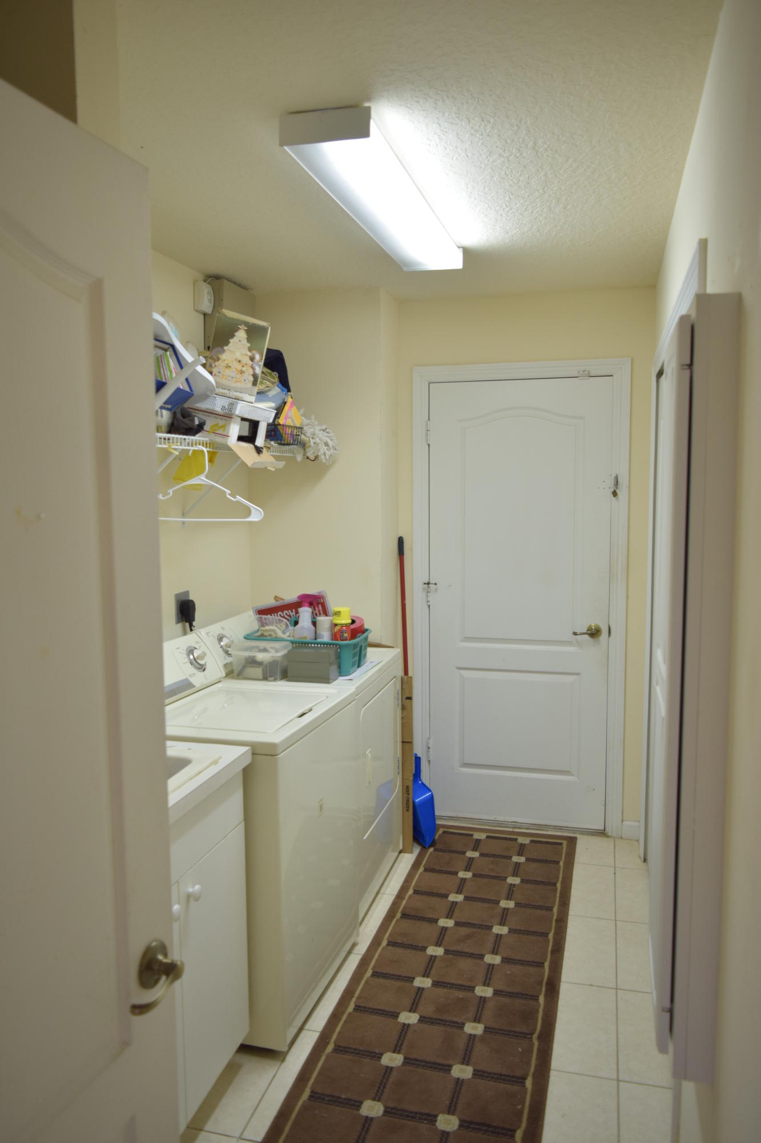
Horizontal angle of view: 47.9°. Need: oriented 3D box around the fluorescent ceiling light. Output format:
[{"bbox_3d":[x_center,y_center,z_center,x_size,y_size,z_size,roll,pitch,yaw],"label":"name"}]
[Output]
[{"bbox_3d":[0.030,-1.057,2.502,0.215,0.070,1.210,1,6,15],"label":"fluorescent ceiling light"}]

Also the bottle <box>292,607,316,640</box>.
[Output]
[{"bbox_3d":[-0.285,0.236,3.363,0.105,0.280,0.070,-1,6,-4],"label":"bottle"}]

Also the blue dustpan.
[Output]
[{"bbox_3d":[0.177,1.018,3.884,0.105,0.395,0.225,-7,4,16],"label":"blue dustpan"}]

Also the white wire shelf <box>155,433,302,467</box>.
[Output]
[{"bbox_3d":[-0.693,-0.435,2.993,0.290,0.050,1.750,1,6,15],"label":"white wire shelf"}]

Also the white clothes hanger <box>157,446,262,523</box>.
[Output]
[{"bbox_3d":[-0.591,-0.286,2.825,0.420,0.240,0.018,1,6,15],"label":"white clothes hanger"}]

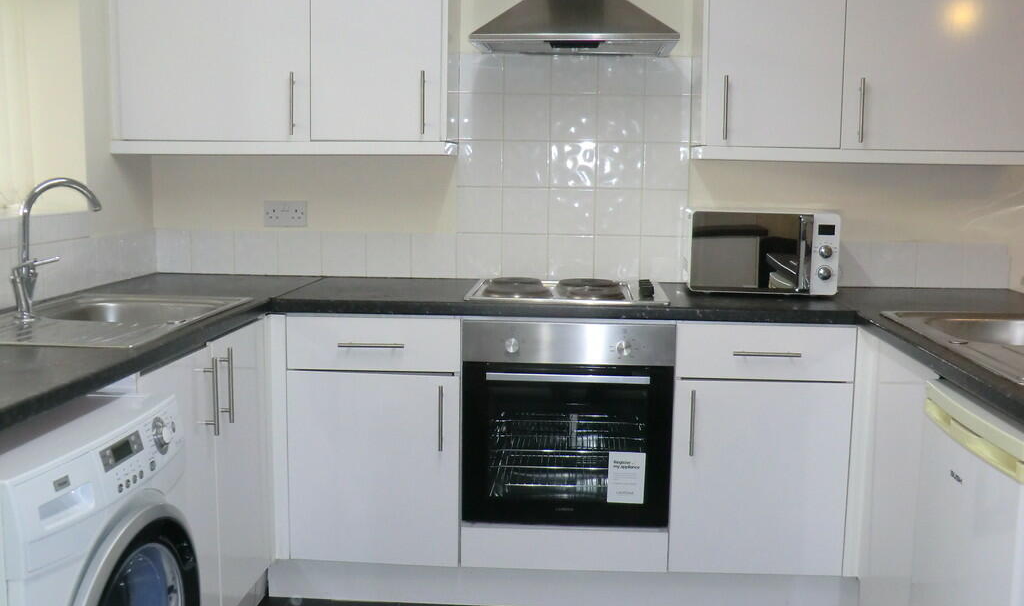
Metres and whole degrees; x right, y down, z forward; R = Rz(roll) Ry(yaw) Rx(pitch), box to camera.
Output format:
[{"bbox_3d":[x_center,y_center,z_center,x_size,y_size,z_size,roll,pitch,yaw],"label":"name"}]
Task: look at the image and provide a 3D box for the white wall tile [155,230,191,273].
[{"bbox_3d":[-1.151,-0.175,3.429,0.120,0.150,0.009,1,8,3],"label":"white wall tile"}]

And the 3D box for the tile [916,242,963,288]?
[{"bbox_3d":[1.387,-0.124,3.270,0.150,0.150,0.008,1,8,3],"label":"tile"}]

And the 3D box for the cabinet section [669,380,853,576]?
[{"bbox_3d":[0.714,0.464,3.127,0.496,0.566,0.580,1,7,3],"label":"cabinet section"}]

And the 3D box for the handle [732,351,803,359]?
[{"bbox_3d":[0.696,0.139,2.749,0.188,0.012,0.034,1,8,3],"label":"handle"}]

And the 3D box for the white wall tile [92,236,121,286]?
[{"bbox_3d":[-1.250,-0.133,3.100,0.008,0.150,0.155,1,8,3],"label":"white wall tile"}]

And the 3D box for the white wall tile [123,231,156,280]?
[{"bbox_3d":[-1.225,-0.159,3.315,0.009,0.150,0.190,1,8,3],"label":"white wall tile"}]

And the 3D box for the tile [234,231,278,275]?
[{"bbox_3d":[-0.865,-0.169,3.400,0.150,0.150,0.008,1,8,3],"label":"tile"}]

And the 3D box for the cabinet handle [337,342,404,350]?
[{"bbox_3d":[-0.392,0.118,2.814,0.188,0.012,0.034,1,8,3],"label":"cabinet handle"}]

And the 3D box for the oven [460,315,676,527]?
[{"bbox_3d":[0.170,0.309,3.102,0.595,0.595,0.575,1,8,3],"label":"oven"}]

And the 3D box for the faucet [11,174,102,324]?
[{"bbox_3d":[-1.062,-0.130,2.361,0.225,0.340,0.120,0,8,-5],"label":"faucet"}]

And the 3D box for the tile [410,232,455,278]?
[{"bbox_3d":[-0.261,-0.159,3.380,0.150,0.150,0.009,1,8,3],"label":"tile"}]

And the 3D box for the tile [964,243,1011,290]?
[{"bbox_3d":[1.543,-0.121,3.282,0.150,0.150,0.009,1,8,3],"label":"tile"}]

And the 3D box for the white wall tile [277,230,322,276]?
[{"bbox_3d":[-0.717,-0.167,3.405,0.150,0.150,0.009,1,8,3],"label":"white wall tile"}]

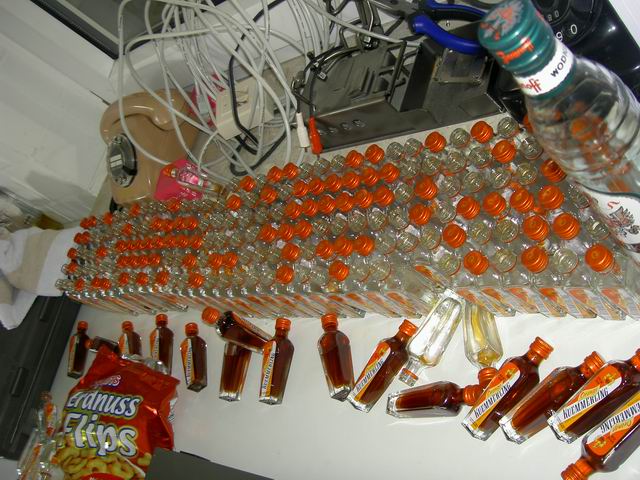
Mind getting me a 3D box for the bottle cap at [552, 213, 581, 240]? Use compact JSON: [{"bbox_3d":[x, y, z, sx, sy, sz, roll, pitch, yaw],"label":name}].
[{"bbox_3d":[0.184,-0.010,0.537,0.018,0.011,0.018,-6,59,44],"label":"bottle cap"}]

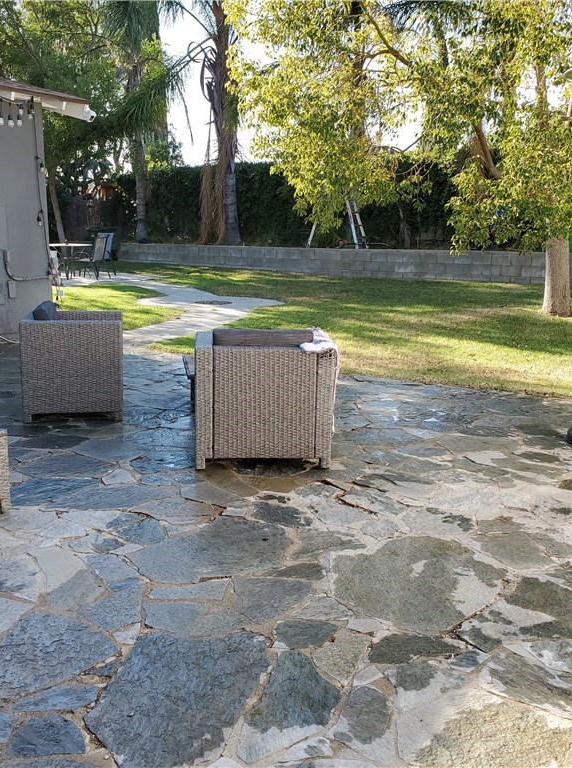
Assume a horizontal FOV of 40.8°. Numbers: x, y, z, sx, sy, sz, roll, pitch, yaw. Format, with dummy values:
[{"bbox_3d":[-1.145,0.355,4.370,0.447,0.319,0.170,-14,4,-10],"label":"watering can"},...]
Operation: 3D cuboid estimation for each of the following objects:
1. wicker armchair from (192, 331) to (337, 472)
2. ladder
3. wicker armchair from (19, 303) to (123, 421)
[{"bbox_3d":[-0.144,0.050,4.466,0.732,0.710,0.641,-1,12,-5],"label":"wicker armchair"},{"bbox_3d":[1.185,-4.062,17.700,1.400,2.100,0.550,5,13,23],"label":"ladder"},{"bbox_3d":[-1.494,-0.173,5.484,0.641,0.710,0.728,-2,12,-10],"label":"wicker armchair"}]

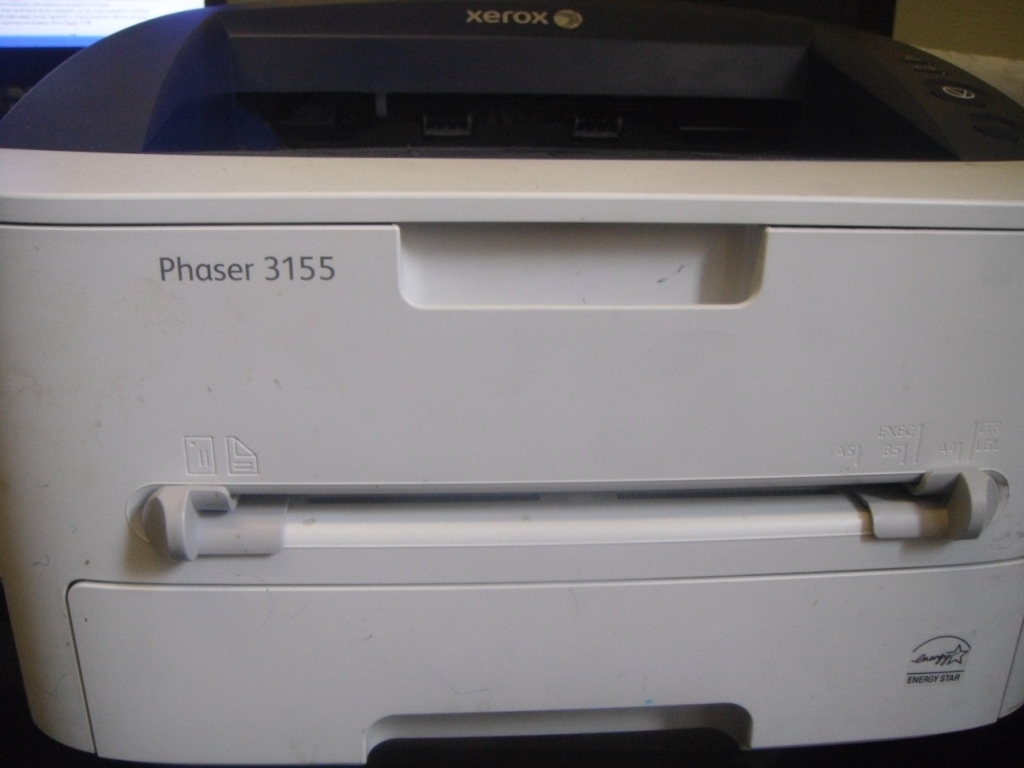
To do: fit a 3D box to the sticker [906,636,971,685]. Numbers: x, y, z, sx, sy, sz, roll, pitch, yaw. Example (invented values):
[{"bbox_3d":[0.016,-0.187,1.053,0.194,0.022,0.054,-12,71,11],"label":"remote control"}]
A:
[{"bbox_3d":[0.127,0.082,0.307,0.019,0.017,0.001,0,21,-10],"label":"sticker"}]

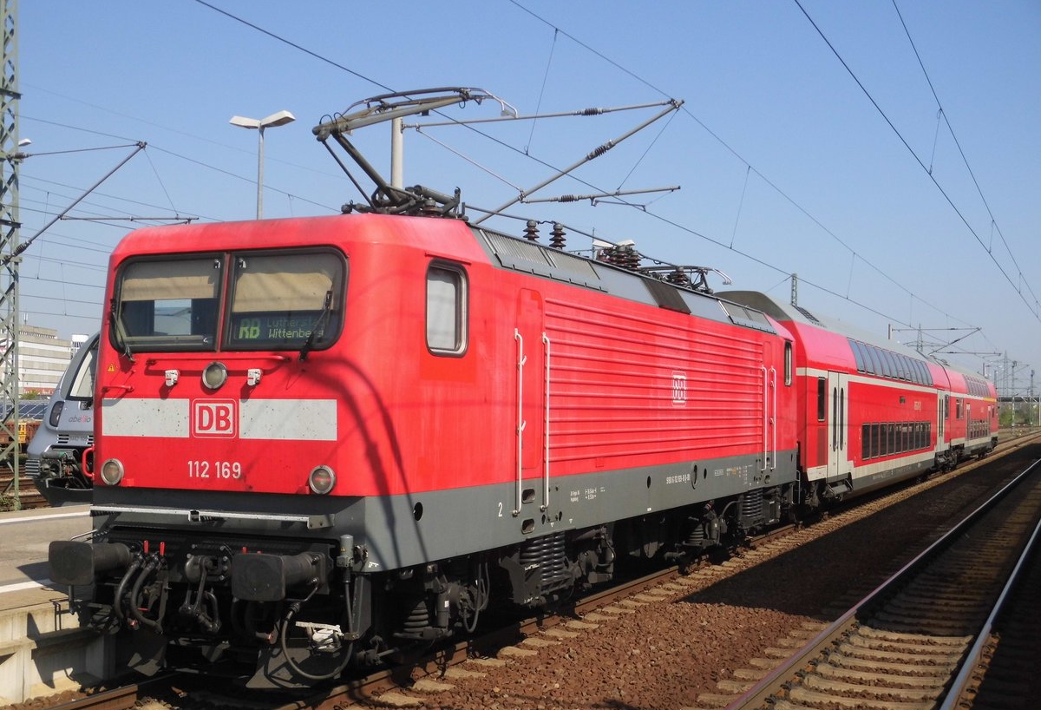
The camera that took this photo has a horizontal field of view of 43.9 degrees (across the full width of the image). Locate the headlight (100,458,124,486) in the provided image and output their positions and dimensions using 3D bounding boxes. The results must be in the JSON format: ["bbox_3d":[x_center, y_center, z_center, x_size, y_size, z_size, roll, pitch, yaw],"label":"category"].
[{"bbox_3d":[-3.375,0.973,10.712,0.215,0.215,0.070,-1,-3,24],"label":"headlight"}]

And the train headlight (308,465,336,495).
[{"bbox_3d":[-1.513,0.957,9.879,0.215,0.215,0.070,-1,-3,24],"label":"train headlight"}]

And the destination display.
[{"bbox_3d":[-1.925,-0.207,10.332,0.865,0.258,0.100,-1,-10,24],"label":"destination display"}]

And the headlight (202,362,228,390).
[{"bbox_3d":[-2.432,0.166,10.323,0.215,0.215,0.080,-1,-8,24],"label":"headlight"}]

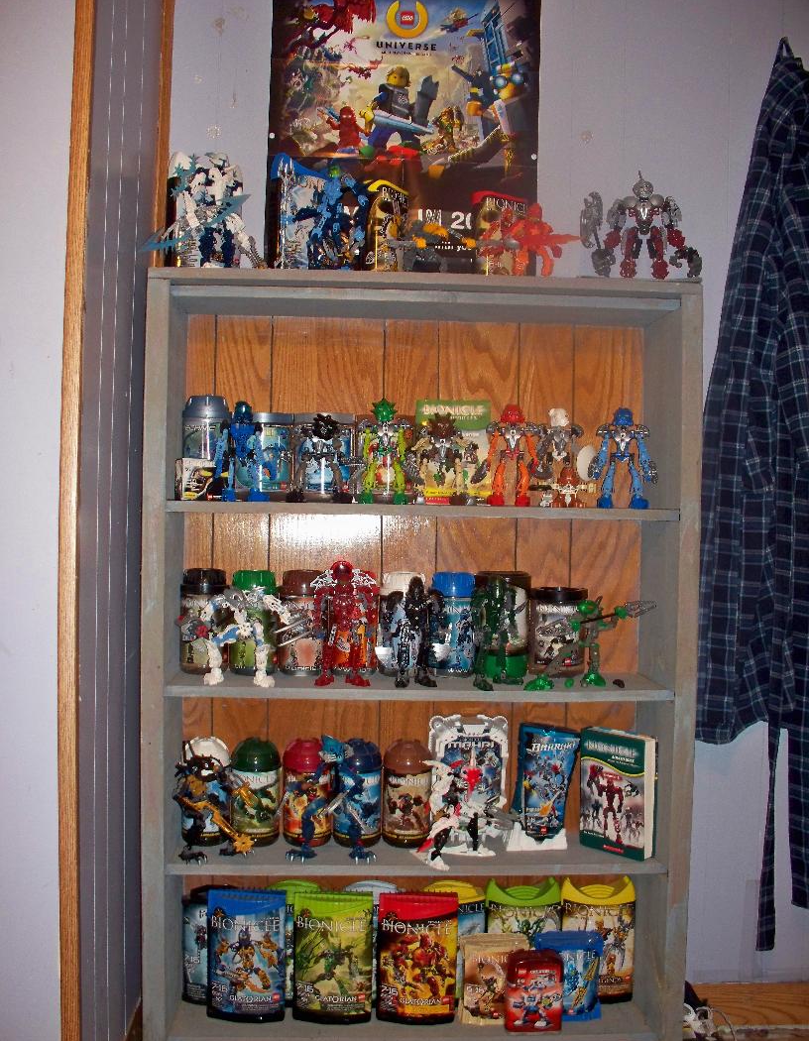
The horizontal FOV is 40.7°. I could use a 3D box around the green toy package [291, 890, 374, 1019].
[{"bbox_3d":[-0.123,0.747,1.866,0.133,0.214,0.065,1,1,-4],"label":"green toy package"}]

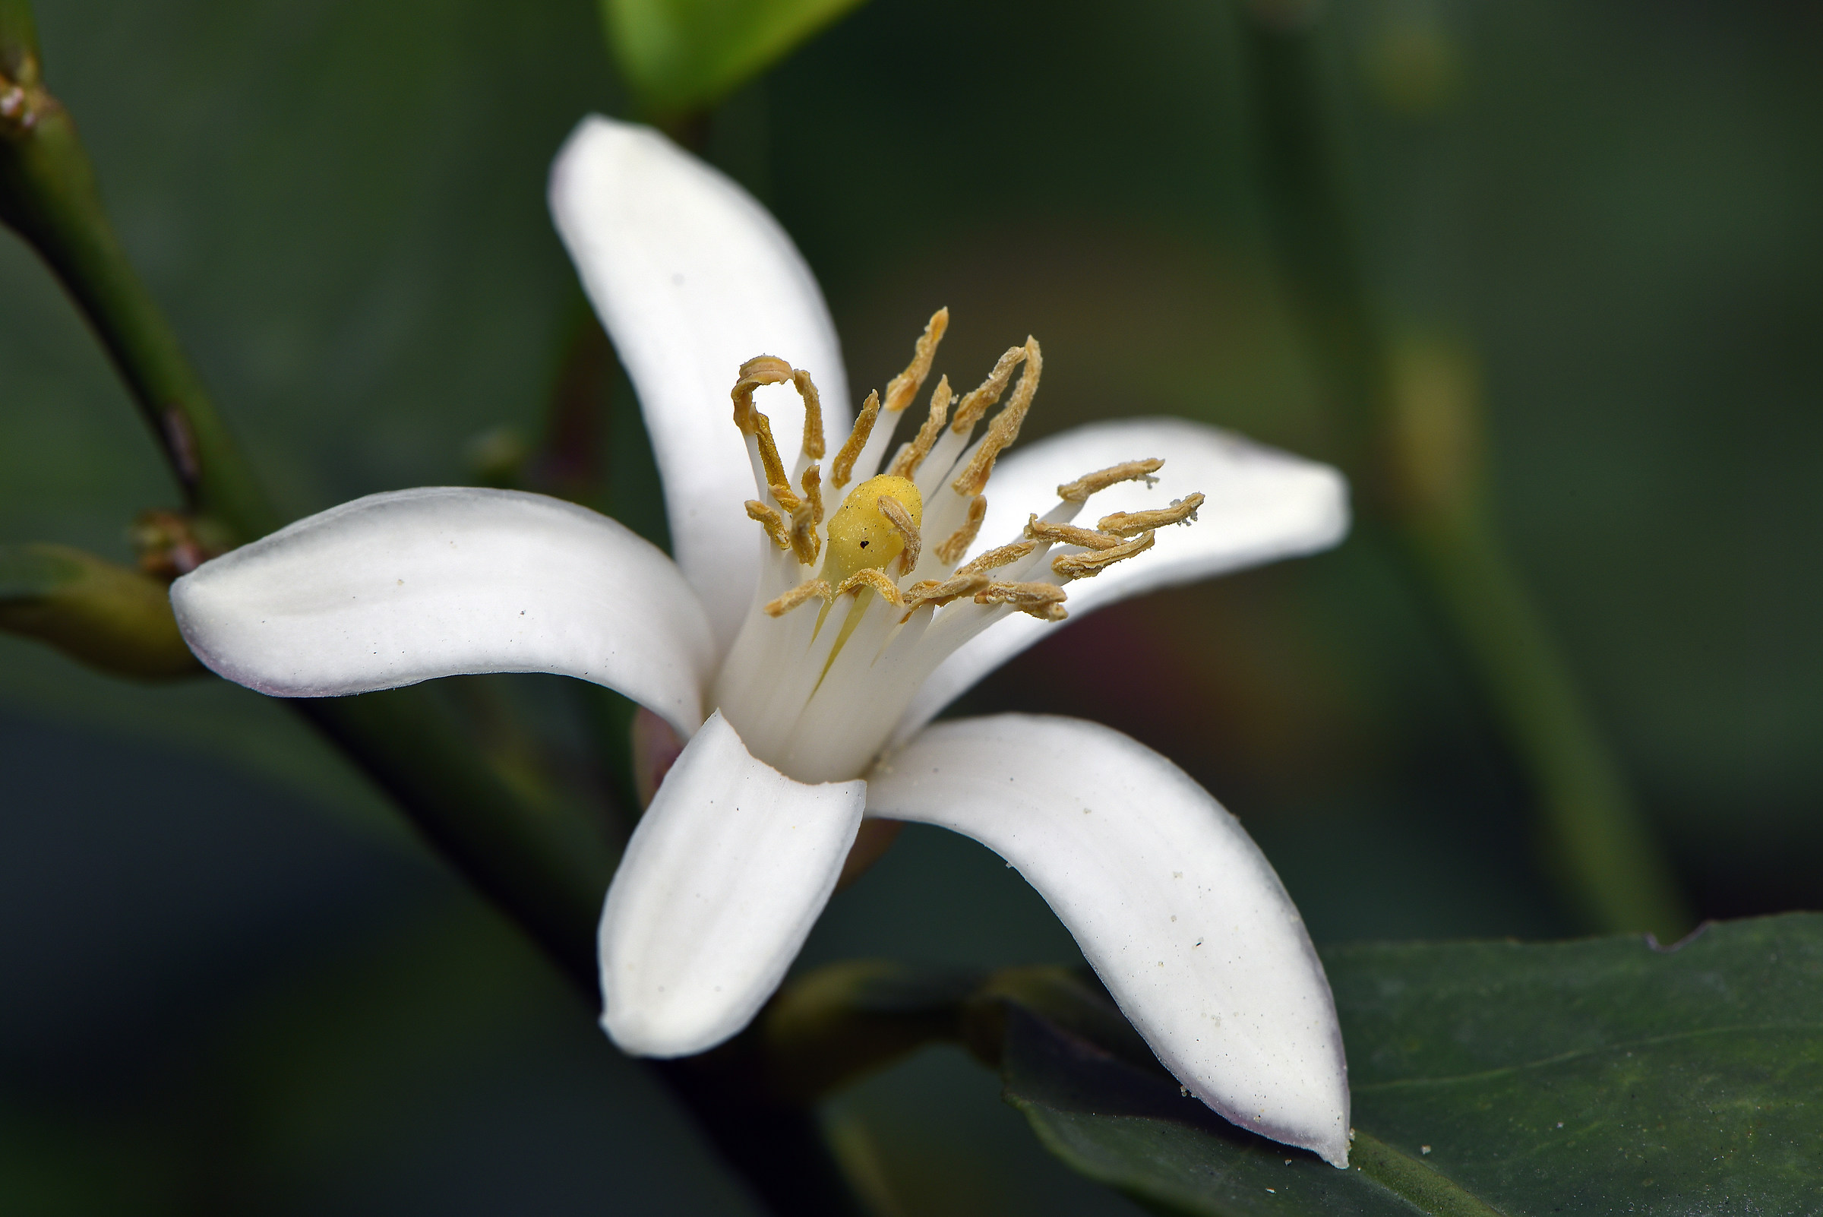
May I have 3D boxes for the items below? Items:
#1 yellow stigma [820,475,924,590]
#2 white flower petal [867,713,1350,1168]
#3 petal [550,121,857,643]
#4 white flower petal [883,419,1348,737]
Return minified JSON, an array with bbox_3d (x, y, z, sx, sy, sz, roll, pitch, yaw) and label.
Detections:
[{"bbox_3d":[-0.001,-0.002,0.166,0.003,0.004,0.003,9,46,-10],"label":"yellow stigma"},{"bbox_3d":[0.007,0.009,0.168,0.007,0.004,0.021,-33,66,-23],"label":"white flower petal"},{"bbox_3d":[-0.007,-0.008,0.178,0.007,0.004,0.022,-8,62,-20],"label":"petal"},{"bbox_3d":[0.007,-0.002,0.177,0.020,0.004,0.006,-24,72,-29],"label":"white flower petal"}]

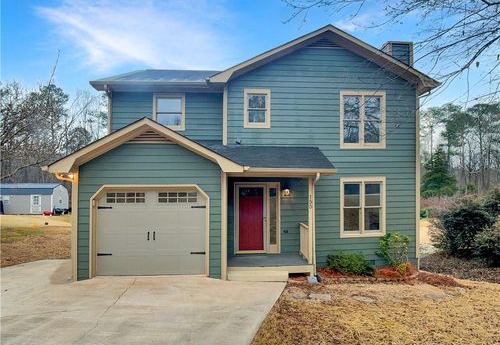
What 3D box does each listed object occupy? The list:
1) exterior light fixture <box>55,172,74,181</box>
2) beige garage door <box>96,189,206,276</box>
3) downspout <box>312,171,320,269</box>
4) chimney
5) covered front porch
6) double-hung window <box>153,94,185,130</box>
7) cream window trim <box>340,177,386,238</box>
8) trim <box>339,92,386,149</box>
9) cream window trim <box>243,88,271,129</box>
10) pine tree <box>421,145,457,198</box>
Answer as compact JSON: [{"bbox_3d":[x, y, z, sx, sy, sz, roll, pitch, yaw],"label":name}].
[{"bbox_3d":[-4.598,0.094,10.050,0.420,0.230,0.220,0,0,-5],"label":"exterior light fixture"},{"bbox_3d":[-2.497,1.521,10.250,2.770,2.180,0.100,0,0,-5],"label":"beige garage door"},{"bbox_3d":[1.727,1.311,10.500,0.170,2.500,0.200,0,0,-5],"label":"downspout"},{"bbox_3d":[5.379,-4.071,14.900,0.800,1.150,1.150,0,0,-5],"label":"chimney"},{"bbox_3d":[0.440,1.370,11.250,2.450,2.700,2.100,0,0,-5],"label":"covered front porch"},{"bbox_3d":[-2.548,-1.905,12.800,1.050,1.220,0.100,0,0,-5],"label":"double-hung window"},{"bbox_3d":[3.502,1.076,12.500,1.430,1.840,0.100,0,0,-5],"label":"cream window trim"},{"bbox_3d":[3.496,-1.635,12.500,1.420,1.790,0.120,0,0,-5],"label":"trim"},{"bbox_3d":[0.211,-1.916,12.200,0.820,1.240,0.100,0,0,-5],"label":"cream window trim"},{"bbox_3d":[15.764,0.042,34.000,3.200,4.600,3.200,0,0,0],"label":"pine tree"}]

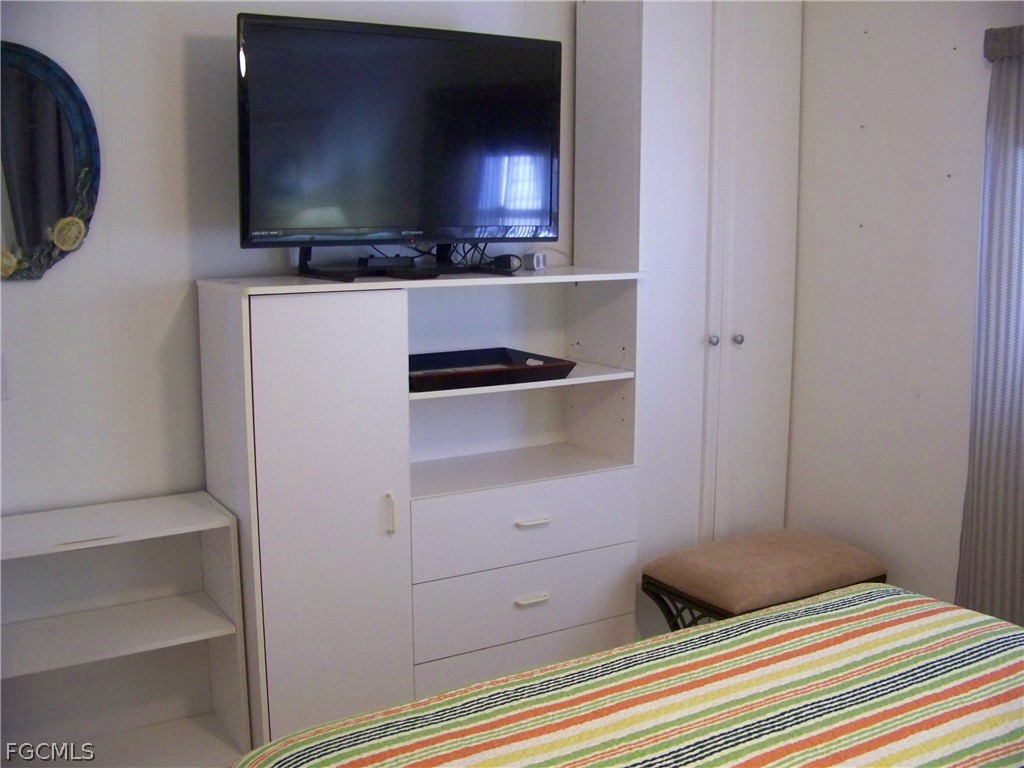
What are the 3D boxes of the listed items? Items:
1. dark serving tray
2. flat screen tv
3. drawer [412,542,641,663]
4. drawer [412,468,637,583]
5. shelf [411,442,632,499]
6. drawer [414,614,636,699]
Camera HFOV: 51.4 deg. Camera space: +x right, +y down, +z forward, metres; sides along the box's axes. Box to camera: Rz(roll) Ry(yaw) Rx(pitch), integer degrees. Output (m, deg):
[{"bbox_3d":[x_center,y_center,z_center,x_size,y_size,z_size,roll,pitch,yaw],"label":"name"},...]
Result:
[{"bbox_3d":[-0.115,-0.035,2.572,0.426,0.039,0.338,-6,10,-30],"label":"dark serving tray"},{"bbox_3d":[-0.239,-0.529,2.467,0.804,0.557,0.269,-6,10,-30],"label":"flat screen tv"},{"bbox_3d":[-0.026,0.504,2.709,0.631,0.192,0.333,-6,10,-30],"label":"drawer"},{"bbox_3d":[-0.027,0.312,2.678,0.631,0.196,0.333,-6,10,-30],"label":"drawer"},{"bbox_3d":[-0.038,0.218,2.671,0.619,0.019,0.320,-6,10,-30],"label":"shelf"},{"bbox_3d":[-0.025,0.693,2.739,0.631,0.192,0.333,-6,10,-30],"label":"drawer"}]

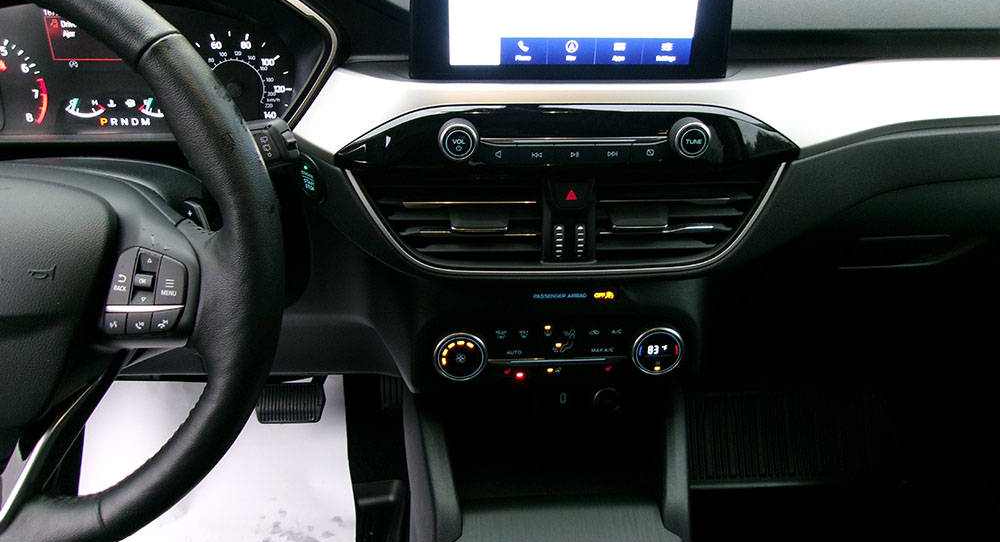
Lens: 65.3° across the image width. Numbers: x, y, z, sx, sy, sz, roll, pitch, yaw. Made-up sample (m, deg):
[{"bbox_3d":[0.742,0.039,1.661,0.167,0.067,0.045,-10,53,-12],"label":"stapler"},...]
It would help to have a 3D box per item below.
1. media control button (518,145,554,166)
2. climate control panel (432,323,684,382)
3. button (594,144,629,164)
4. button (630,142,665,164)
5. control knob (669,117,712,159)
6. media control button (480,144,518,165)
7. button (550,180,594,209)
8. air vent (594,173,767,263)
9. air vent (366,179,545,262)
[{"bbox_3d":[0.027,-0.085,0.572,0.026,0.017,0.008,-1,27,-3],"label":"media control button"},{"bbox_3d":[0.048,0.066,0.639,0.203,0.051,0.020,-1,22,-3],"label":"climate control panel"},{"bbox_3d":[0.082,-0.086,0.576,0.025,0.015,0.008,-1,27,-3],"label":"button"},{"bbox_3d":[0.109,-0.087,0.577,0.025,0.017,0.008,-1,27,-3],"label":"button"},{"bbox_3d":[0.138,-0.096,0.565,0.028,0.028,0.016,-1,27,-3],"label":"control knob"},{"bbox_3d":[-0.001,-0.086,0.570,0.028,0.015,0.008,-1,27,-3],"label":"media control button"},{"bbox_3d":[0.054,-0.059,0.590,0.032,0.023,0.010,-1,27,-3],"label":"button"},{"bbox_3d":[0.139,-0.044,0.611,0.131,0.070,0.030,-1,27,-3],"label":"air vent"},{"bbox_3d":[-0.036,-0.042,0.600,0.132,0.066,0.030,-1,27,-3],"label":"air vent"}]

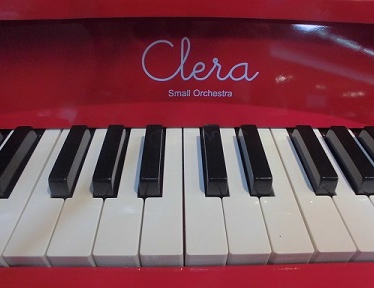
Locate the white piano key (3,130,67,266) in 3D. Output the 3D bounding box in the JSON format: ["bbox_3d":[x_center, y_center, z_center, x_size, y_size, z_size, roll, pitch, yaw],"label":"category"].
[{"bbox_3d":[-0.087,0.029,0.196,0.022,0.014,0.106,0,42,-2],"label":"white piano key"}]

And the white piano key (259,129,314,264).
[{"bbox_3d":[0.057,0.028,0.200,0.023,0.014,0.106,0,42,-2],"label":"white piano key"}]

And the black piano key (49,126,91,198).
[{"bbox_3d":[-0.080,0.007,0.200,0.012,0.013,0.063,0,42,-2],"label":"black piano key"}]

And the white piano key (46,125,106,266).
[{"bbox_3d":[-0.064,0.029,0.196,0.023,0.014,0.106,0,42,-2],"label":"white piano key"}]

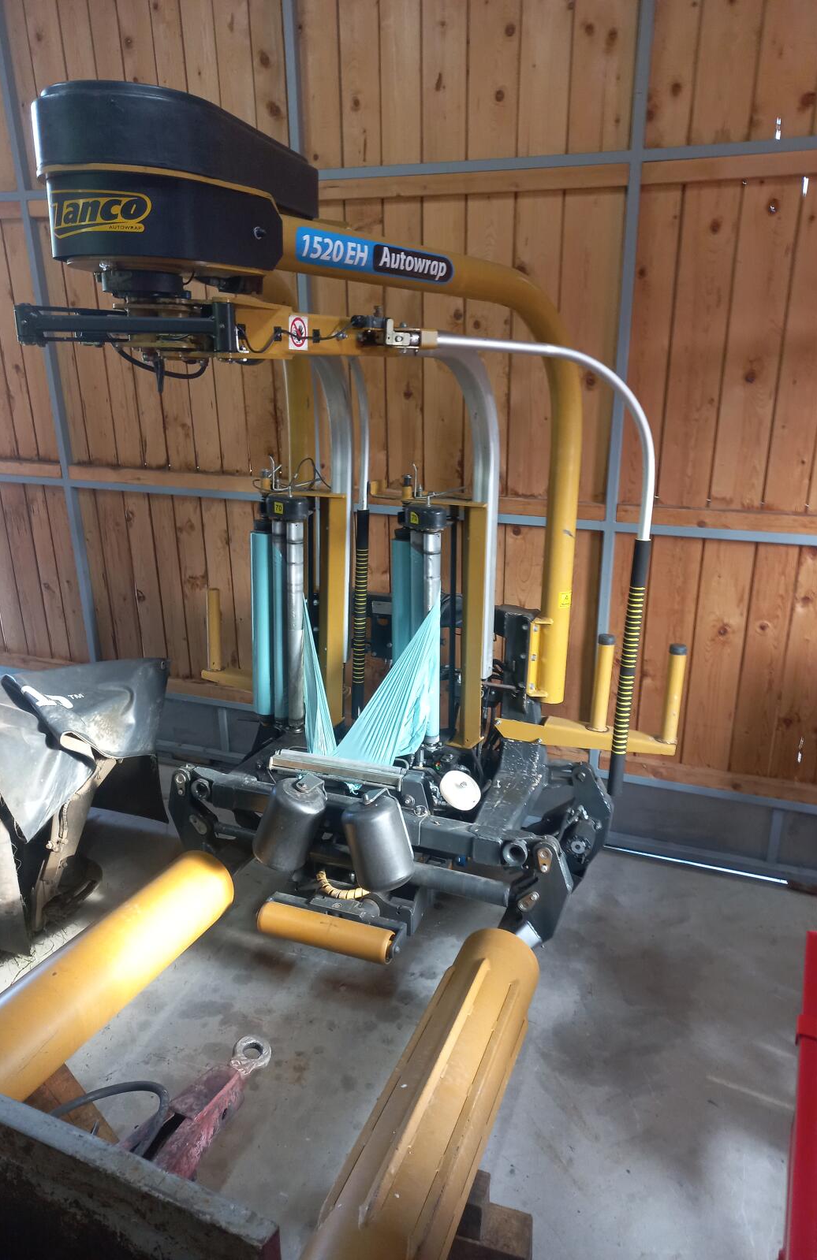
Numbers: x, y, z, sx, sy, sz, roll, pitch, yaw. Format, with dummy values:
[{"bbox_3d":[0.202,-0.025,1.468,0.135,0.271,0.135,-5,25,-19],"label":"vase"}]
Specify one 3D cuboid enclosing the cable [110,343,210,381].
[{"bbox_3d":[-0.551,-0.598,2.020,0.215,0.085,0.090,-6,20,-13],"label":"cable"}]

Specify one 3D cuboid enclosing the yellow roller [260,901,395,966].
[{"bbox_3d":[-0.292,1.076,3.240,0.490,0.116,0.116,7,21,21],"label":"yellow roller"}]

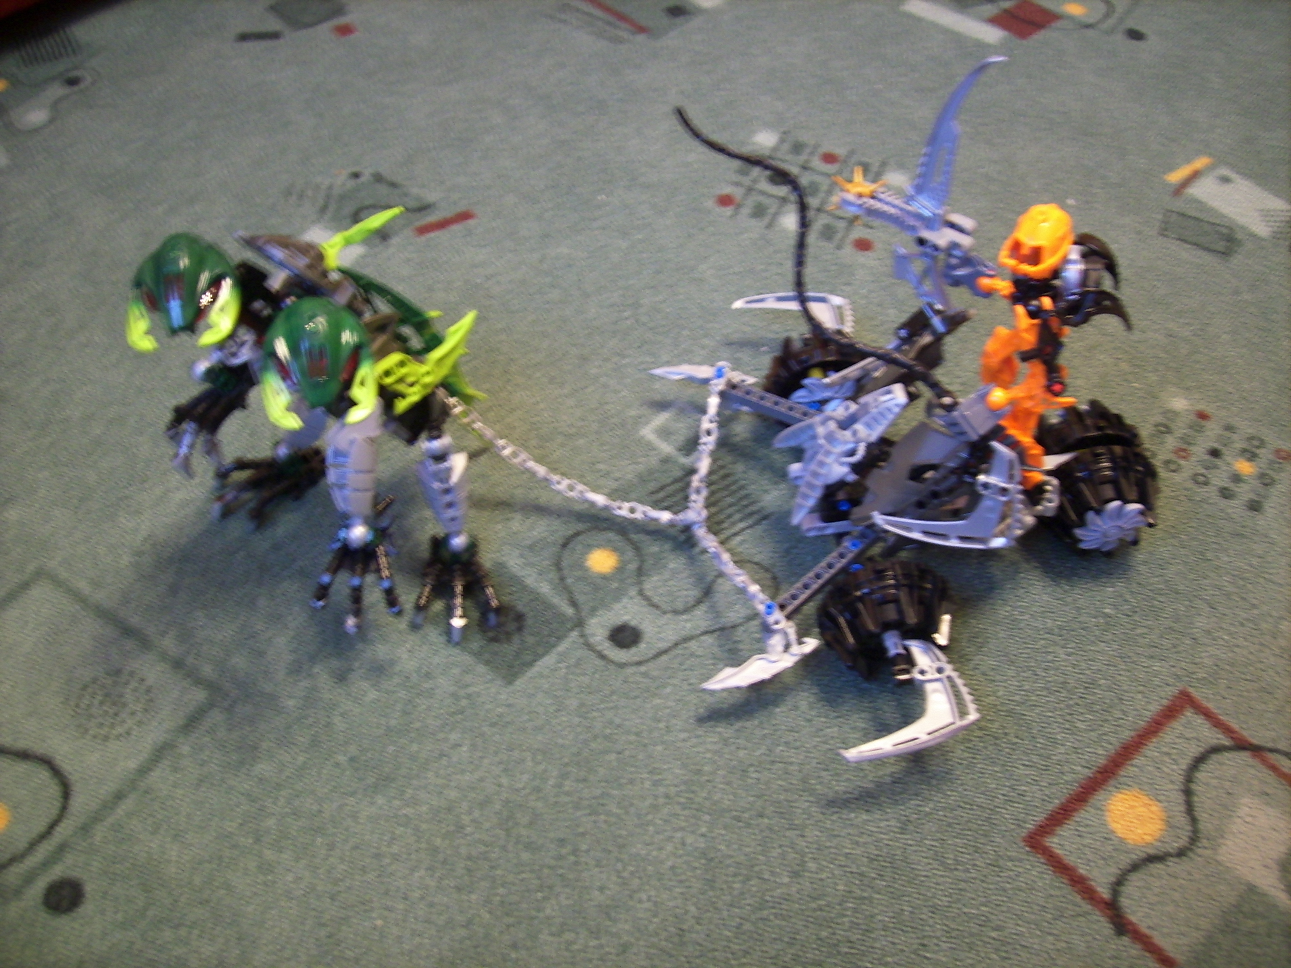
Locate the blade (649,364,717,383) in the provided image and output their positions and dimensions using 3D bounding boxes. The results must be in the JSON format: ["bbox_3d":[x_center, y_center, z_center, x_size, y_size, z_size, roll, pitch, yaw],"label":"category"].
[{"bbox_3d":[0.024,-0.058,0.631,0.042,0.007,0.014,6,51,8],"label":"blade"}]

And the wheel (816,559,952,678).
[{"bbox_3d":[0.107,0.062,0.530,0.057,0.057,0.029,-4,51,-6],"label":"wheel"}]

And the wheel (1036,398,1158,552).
[{"bbox_3d":[0.218,-0.004,0.589,0.058,0.058,0.066,-4,51,-6],"label":"wheel"}]

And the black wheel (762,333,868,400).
[{"bbox_3d":[0.090,-0.056,0.624,0.057,0.057,0.029,-4,51,-6],"label":"black wheel"}]

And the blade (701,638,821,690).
[{"bbox_3d":[0.051,0.079,0.521,0.058,0.008,0.015,-20,55,-12],"label":"blade"}]

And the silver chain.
[{"bbox_3d":[-0.015,-0.009,0.539,0.146,0.113,0.156,-4,51,-6],"label":"silver chain"}]

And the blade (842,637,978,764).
[{"bbox_3d":[0.109,0.090,0.502,0.064,0.009,0.046,-4,66,-6],"label":"blade"}]

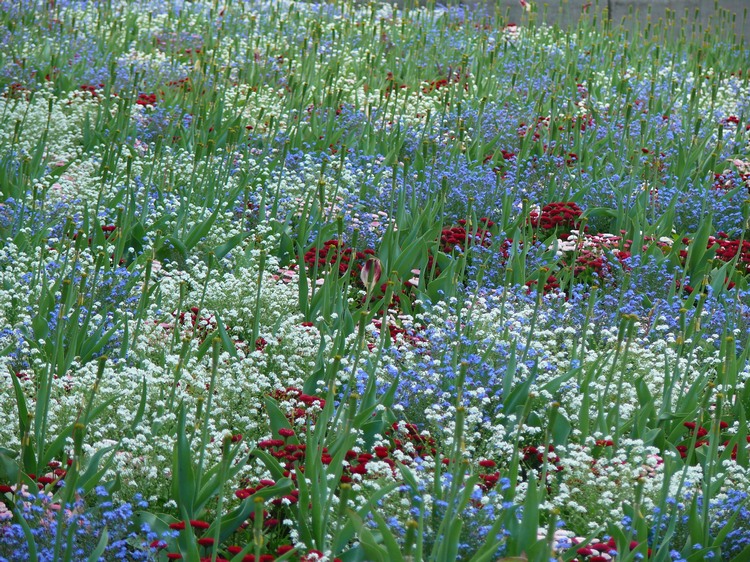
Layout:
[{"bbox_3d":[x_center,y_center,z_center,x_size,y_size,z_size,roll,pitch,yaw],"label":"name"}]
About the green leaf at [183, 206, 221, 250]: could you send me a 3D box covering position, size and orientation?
[{"bbox_3d":[-0.381,-0.117,10.200,0.032,0.130,0.030,37,6,0],"label":"green leaf"}]

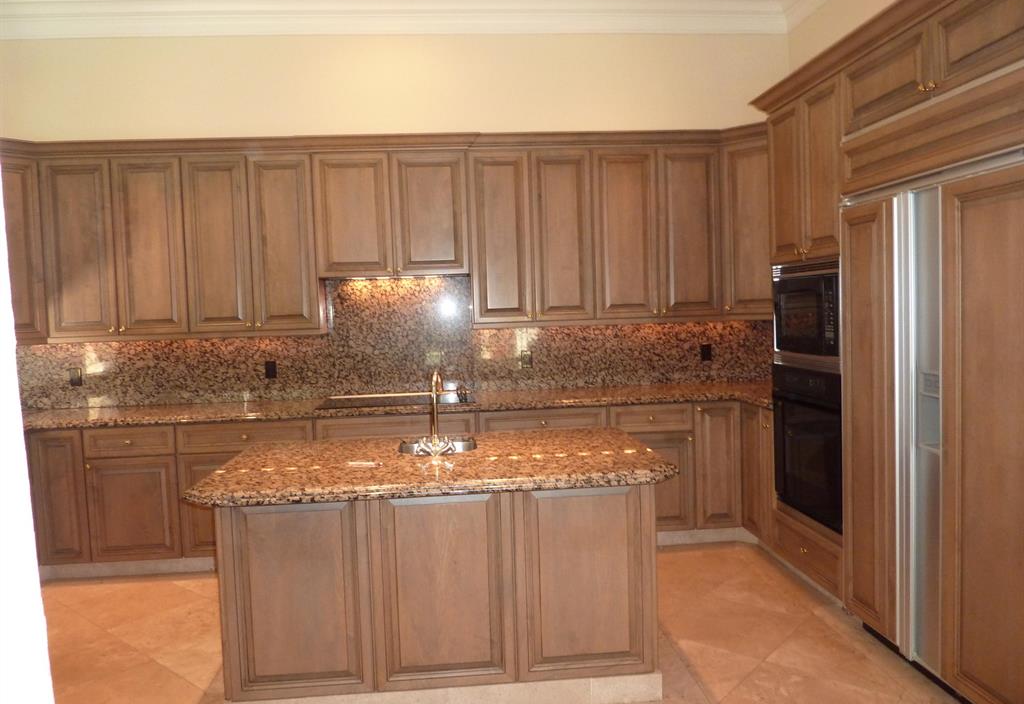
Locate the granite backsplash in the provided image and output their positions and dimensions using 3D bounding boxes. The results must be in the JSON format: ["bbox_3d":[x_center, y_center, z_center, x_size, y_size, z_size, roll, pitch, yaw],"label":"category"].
[{"bbox_3d":[-0.679,-0.100,4.778,5.093,0.750,0.020,-2,3,-4],"label":"granite backsplash"}]

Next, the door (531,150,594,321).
[{"bbox_3d":[0.315,-0.703,4.501,0.367,1.023,0.030,-2,3,-4],"label":"door"}]

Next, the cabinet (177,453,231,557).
[{"bbox_3d":[-1.671,0.855,4.146,0.366,0.582,0.022,-2,3,-4],"label":"cabinet"}]

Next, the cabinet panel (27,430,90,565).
[{"bbox_3d":[-2.502,0.804,4.106,0.287,0.751,0.030,-2,3,-4],"label":"cabinet panel"}]

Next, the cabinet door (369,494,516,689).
[{"bbox_3d":[-0.245,0.824,2.634,0.508,0.740,0.030,-2,3,-4],"label":"cabinet door"}]

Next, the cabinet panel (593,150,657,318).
[{"bbox_3d":[0.705,-0.720,4.549,0.394,1.025,0.022,-2,3,-4],"label":"cabinet panel"}]

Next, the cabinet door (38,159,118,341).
[{"bbox_3d":[-2.508,-0.601,4.295,0.387,1.023,0.030,-2,3,-4],"label":"cabinet door"}]

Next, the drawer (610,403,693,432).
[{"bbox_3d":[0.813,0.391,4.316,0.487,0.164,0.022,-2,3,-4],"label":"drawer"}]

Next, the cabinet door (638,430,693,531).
[{"bbox_3d":[0.827,0.767,4.339,0.491,0.583,0.022,-2,3,-4],"label":"cabinet door"}]

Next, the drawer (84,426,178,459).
[{"bbox_3d":[-2.117,0.499,4.119,0.487,0.169,0.030,-2,3,-4],"label":"drawer"}]

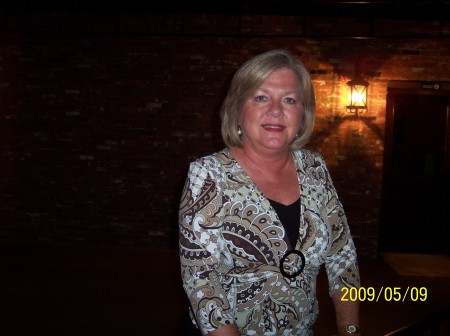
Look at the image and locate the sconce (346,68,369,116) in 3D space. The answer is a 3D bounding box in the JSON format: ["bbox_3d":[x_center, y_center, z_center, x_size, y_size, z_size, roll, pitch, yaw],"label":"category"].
[{"bbox_3d":[1.569,-0.907,5.850,0.250,0.580,0.300,2,5,4],"label":"sconce"}]

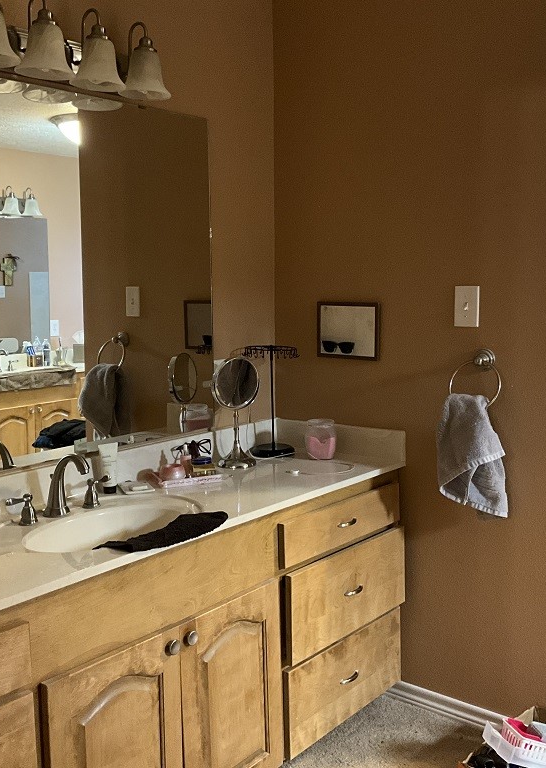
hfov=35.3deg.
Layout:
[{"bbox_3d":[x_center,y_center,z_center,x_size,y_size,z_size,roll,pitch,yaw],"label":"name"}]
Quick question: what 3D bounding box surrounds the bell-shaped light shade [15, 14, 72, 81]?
[{"bbox_3d":[-0.565,-0.841,2.129,0.143,0.140,0.143,-1,7,0],"label":"bell-shaped light shade"}]

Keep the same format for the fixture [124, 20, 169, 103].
[{"bbox_3d":[-0.363,-0.906,2.385,0.160,0.200,0.147,-1,7,0],"label":"fixture"}]

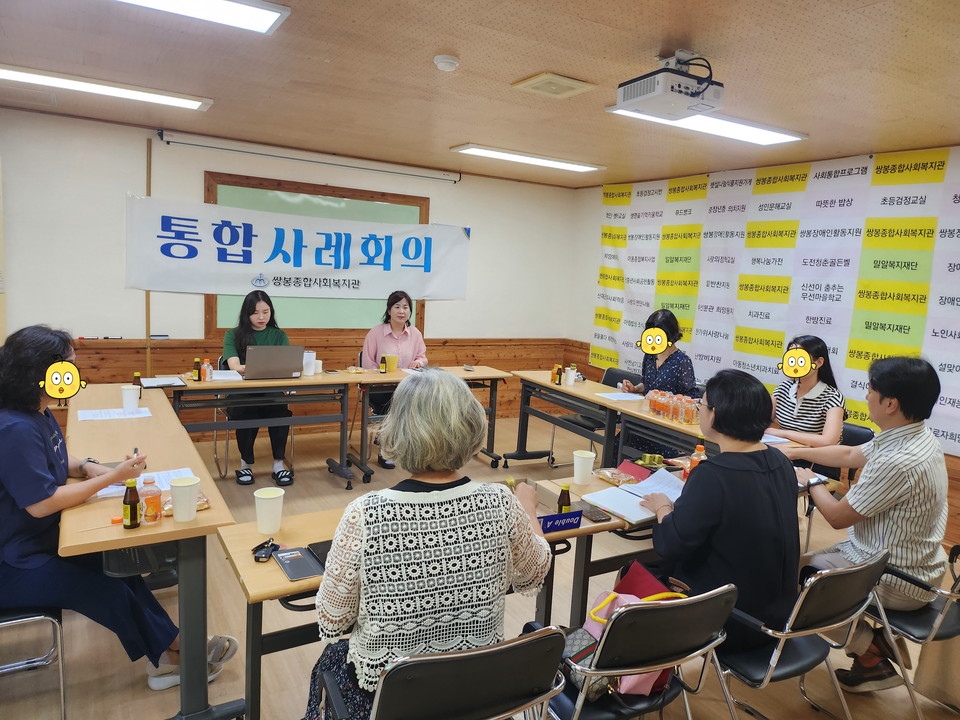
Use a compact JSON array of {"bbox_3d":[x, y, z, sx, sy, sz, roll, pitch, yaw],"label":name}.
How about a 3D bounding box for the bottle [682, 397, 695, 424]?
[{"bbox_3d":[1.185,0.296,3.778,0.060,0.134,0.060,-1,9,-30],"label":"bottle"}]

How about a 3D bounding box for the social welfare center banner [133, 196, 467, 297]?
[{"bbox_3d":[-1.317,-0.866,5.437,2.780,0.680,0.030,-1,9,-29],"label":"social welfare center banner"}]

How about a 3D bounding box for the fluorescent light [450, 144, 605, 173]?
[{"bbox_3d":[0.394,-1.513,5.030,1.240,0.030,0.300,-1,9,-30],"label":"fluorescent light"}]

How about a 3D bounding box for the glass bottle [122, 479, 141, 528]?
[{"bbox_3d":[-1.005,0.420,1.920,0.045,0.134,0.045,-1,9,-30],"label":"glass bottle"}]

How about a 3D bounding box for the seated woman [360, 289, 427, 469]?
[{"bbox_3d":[-0.633,0.122,5.037,0.530,1.302,0.640,0,9,-24],"label":"seated woman"}]

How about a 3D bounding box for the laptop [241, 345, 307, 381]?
[{"bbox_3d":[-1.350,0.000,4.277,0.352,0.218,0.300,-1,9,-29],"label":"laptop"}]

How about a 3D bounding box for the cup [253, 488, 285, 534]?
[{"bbox_3d":[-0.612,0.438,1.927,0.088,0.112,0.088,-1,9,-29],"label":"cup"}]

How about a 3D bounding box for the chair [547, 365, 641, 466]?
[{"bbox_3d":[0.882,0.474,4.932,0.540,0.800,0.510,-1,10,-32],"label":"chair"}]

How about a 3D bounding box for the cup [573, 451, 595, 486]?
[{"bbox_3d":[0.393,0.409,2.522,0.084,0.112,0.084,3,8,0],"label":"cup"}]

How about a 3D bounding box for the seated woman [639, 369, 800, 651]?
[{"bbox_3d":[0.704,0.640,2.226,0.520,1.250,0.720,-2,10,-35],"label":"seated woman"}]

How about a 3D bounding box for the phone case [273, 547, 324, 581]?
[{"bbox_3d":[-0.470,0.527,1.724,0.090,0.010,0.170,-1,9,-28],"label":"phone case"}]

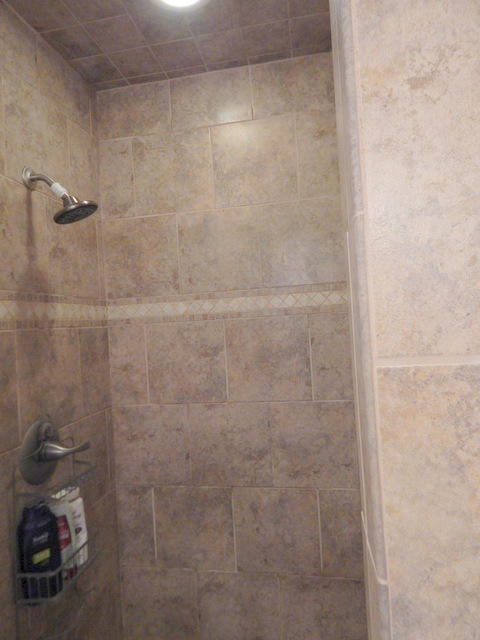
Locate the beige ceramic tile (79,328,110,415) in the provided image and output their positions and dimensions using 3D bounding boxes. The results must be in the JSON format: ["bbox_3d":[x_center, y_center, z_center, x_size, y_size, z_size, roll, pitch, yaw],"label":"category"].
[{"bbox_3d":[-0.542,0.186,1.528,0.012,0.312,0.193,-3,0,10],"label":"beige ceramic tile"}]

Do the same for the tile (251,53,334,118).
[{"bbox_3d":[0.193,-0.833,1.456,0.295,0.192,0.010,-3,-1,10],"label":"tile"}]

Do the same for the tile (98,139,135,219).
[{"bbox_3d":[-0.464,-0.535,1.558,0.141,0.299,0.011,-3,0,10],"label":"tile"}]

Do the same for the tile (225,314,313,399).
[{"bbox_3d":[0.107,0.150,1.518,0.314,0.312,0.012,-3,0,10],"label":"tile"}]

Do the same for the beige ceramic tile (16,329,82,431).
[{"bbox_3d":[-0.567,0.181,1.231,0.010,0.303,0.300,-3,-1,10],"label":"beige ceramic tile"}]

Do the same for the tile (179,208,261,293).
[{"bbox_3d":[-0.074,-0.254,1.490,0.301,0.298,0.011,-3,0,10],"label":"tile"}]

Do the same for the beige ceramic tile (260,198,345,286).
[{"bbox_3d":[0.232,-0.282,1.493,0.304,0.307,0.012,-3,0,10],"label":"beige ceramic tile"}]

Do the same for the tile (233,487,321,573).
[{"bbox_3d":[0.133,0.755,1.458,0.301,0.303,0.011,-3,0,10],"label":"tile"}]

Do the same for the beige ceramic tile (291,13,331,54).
[{"bbox_3d":[0.242,-0.929,1.309,0.149,0.011,0.149,-3,0,10],"label":"beige ceramic tile"}]

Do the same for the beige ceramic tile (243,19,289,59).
[{"bbox_3d":[0.092,-0.959,1.384,0.154,0.012,0.148,-3,0,10],"label":"beige ceramic tile"}]

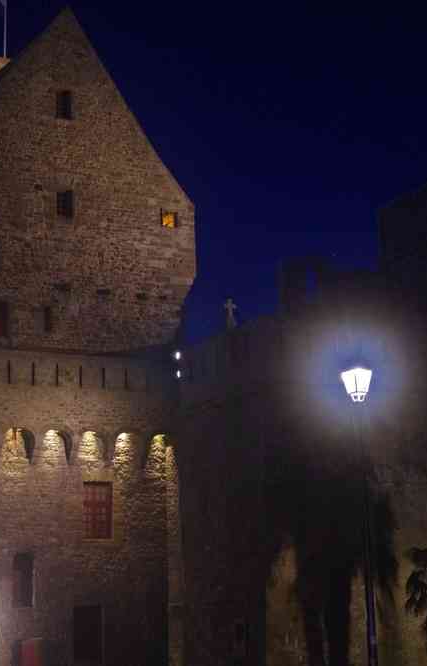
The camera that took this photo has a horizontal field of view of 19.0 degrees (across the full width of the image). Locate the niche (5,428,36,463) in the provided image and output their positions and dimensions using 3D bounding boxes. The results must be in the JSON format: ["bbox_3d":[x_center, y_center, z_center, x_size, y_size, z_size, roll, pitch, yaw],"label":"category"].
[{"bbox_3d":[-6.853,3.999,45.325,0.959,1.154,0.500,5,-16,-26],"label":"niche"}]

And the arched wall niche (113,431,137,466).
[{"bbox_3d":[-3.150,4.088,45.141,0.682,1.174,0.550,5,-15,-24],"label":"arched wall niche"}]

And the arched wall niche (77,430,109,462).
[{"bbox_3d":[-4.203,3.977,44.680,0.908,1.011,0.550,5,-15,-24],"label":"arched wall niche"}]

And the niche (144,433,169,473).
[{"bbox_3d":[-2.130,4.502,47.657,0.810,1.343,0.500,5,-16,-26],"label":"niche"}]

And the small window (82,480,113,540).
[{"bbox_3d":[-4.048,6.194,44.529,1.000,1.903,0.250,5,-15,-24],"label":"small window"}]

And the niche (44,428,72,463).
[{"bbox_3d":[-5.583,4.091,45.964,0.889,1.202,0.500,5,-16,-26],"label":"niche"}]

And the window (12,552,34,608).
[{"bbox_3d":[-6.648,8.654,44.656,0.698,1.902,0.300,5,-16,-26],"label":"window"}]

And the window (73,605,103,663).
[{"bbox_3d":[-4.282,10.201,43.362,0.973,1.891,0.250,5,-15,-24],"label":"window"}]

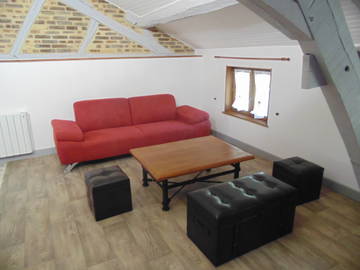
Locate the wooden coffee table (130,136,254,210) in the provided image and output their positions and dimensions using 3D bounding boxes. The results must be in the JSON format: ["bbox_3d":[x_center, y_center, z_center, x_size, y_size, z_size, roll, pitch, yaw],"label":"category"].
[{"bbox_3d":[0.117,0.403,2.909,1.102,0.410,0.831,-9,18,-26],"label":"wooden coffee table"}]

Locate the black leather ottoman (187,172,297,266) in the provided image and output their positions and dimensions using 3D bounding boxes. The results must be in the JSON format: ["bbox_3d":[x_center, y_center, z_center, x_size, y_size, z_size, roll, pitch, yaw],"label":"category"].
[{"bbox_3d":[0.507,0.638,2.120,0.785,0.395,0.390,-10,19,-26],"label":"black leather ottoman"}]

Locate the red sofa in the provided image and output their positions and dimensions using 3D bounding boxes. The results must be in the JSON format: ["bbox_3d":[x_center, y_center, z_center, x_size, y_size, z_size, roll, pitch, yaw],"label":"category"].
[{"bbox_3d":[-0.689,-0.160,4.132,2.385,0.819,0.801,-10,19,-26],"label":"red sofa"}]

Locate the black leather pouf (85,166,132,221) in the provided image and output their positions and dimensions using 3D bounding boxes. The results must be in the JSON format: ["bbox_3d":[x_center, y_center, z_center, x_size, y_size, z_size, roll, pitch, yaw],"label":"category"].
[{"bbox_3d":[-0.700,0.560,2.553,0.335,0.341,0.342,-11,19,-29],"label":"black leather pouf"}]

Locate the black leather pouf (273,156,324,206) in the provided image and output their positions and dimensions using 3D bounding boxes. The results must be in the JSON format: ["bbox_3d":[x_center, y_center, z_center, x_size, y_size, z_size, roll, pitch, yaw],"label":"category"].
[{"bbox_3d":[1.218,0.473,2.722,0.333,0.341,0.345,-8,18,-22],"label":"black leather pouf"}]

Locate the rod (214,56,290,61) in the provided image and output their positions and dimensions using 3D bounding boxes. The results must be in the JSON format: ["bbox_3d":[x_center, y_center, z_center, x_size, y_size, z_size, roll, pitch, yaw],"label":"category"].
[{"bbox_3d":[0.918,-1.062,3.615,0.060,0.040,1.497,-10,19,-26],"label":"rod"}]

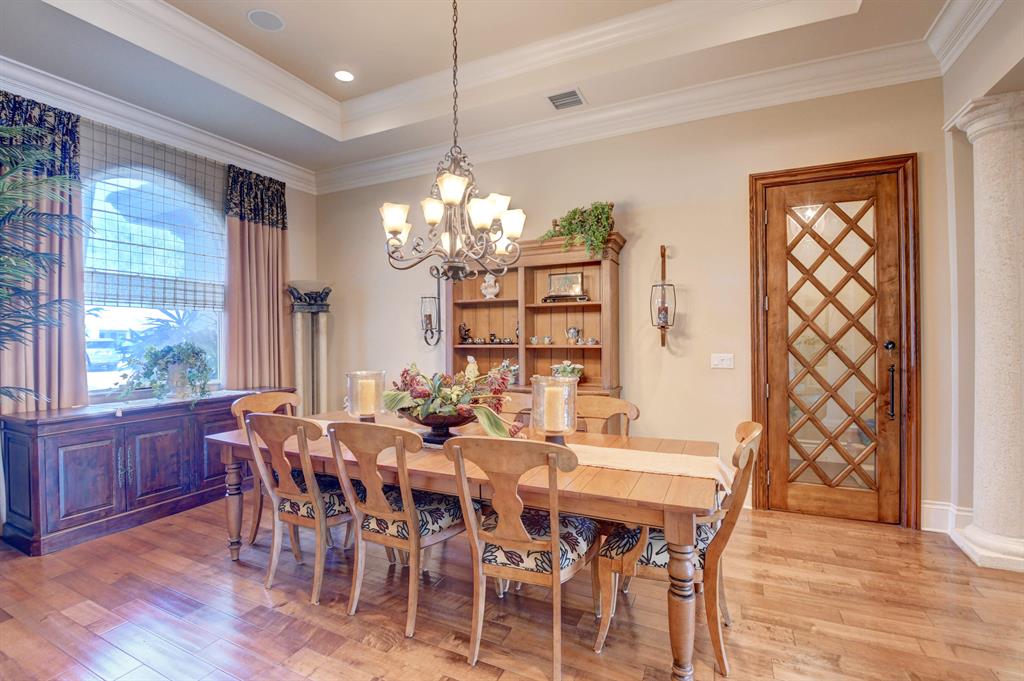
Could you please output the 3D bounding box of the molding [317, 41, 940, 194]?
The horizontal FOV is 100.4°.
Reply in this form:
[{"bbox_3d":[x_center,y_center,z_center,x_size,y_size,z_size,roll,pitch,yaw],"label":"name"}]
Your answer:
[{"bbox_3d":[0.292,-1.895,3.989,5.772,0.201,0.139,-1,0,22],"label":"molding"}]

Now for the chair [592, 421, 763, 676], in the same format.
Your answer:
[{"bbox_3d":[0.781,0.884,1.980,0.639,0.989,0.538,-1,0,26],"label":"chair"}]

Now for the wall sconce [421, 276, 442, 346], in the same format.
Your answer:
[{"bbox_3d":[-0.803,-0.346,4.234,0.180,0.800,0.260,-1,1,23],"label":"wall sconce"}]

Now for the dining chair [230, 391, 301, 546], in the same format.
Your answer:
[{"bbox_3d":[-1.514,0.862,2.937,0.580,0.960,0.550,-1,1,28],"label":"dining chair"}]

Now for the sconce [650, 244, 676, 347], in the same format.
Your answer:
[{"bbox_3d":[1.198,-0.352,3.395,0.190,0.810,0.260,-1,1,23],"label":"sconce"}]

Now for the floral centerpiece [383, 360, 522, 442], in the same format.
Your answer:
[{"bbox_3d":[-0.401,0.389,2.699,0.812,0.507,0.528,-1,0,26],"label":"floral centerpiece"}]

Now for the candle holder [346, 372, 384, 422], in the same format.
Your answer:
[{"bbox_3d":[-1.070,0.445,3.104,0.254,0.416,0.254,-1,0,26],"label":"candle holder"}]

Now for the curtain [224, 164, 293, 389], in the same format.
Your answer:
[{"bbox_3d":[-2.537,-0.172,4.295,0.150,2.990,0.600,-1,1,29],"label":"curtain"}]

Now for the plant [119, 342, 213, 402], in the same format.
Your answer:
[{"bbox_3d":[-2.795,0.251,3.465,0.400,0.480,0.550,-1,1,29],"label":"plant"}]

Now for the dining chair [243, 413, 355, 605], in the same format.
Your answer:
[{"bbox_3d":[-1.127,0.916,2.527,0.538,0.989,0.639,-1,0,25],"label":"dining chair"}]

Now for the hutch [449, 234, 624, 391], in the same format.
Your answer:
[{"bbox_3d":[0.155,0.242,3.750,1.620,2.130,0.430,-1,1,23],"label":"hutch"}]

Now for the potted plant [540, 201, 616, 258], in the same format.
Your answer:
[{"bbox_3d":[0.571,-0.967,3.713,0.588,0.446,0.365,-1,0,22],"label":"potted plant"}]

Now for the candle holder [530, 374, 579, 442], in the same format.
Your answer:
[{"bbox_3d":[0.217,0.367,2.138,0.240,0.360,0.240,-1,1,23],"label":"candle holder"}]

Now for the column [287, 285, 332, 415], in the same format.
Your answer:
[{"bbox_3d":[-2.246,0.398,4.728,0.426,2.038,0.426,-1,0,22],"label":"column"}]

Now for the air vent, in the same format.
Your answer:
[{"bbox_3d":[0.433,-1.889,3.366,0.260,0.025,0.250,-1,1,23],"label":"air vent"}]

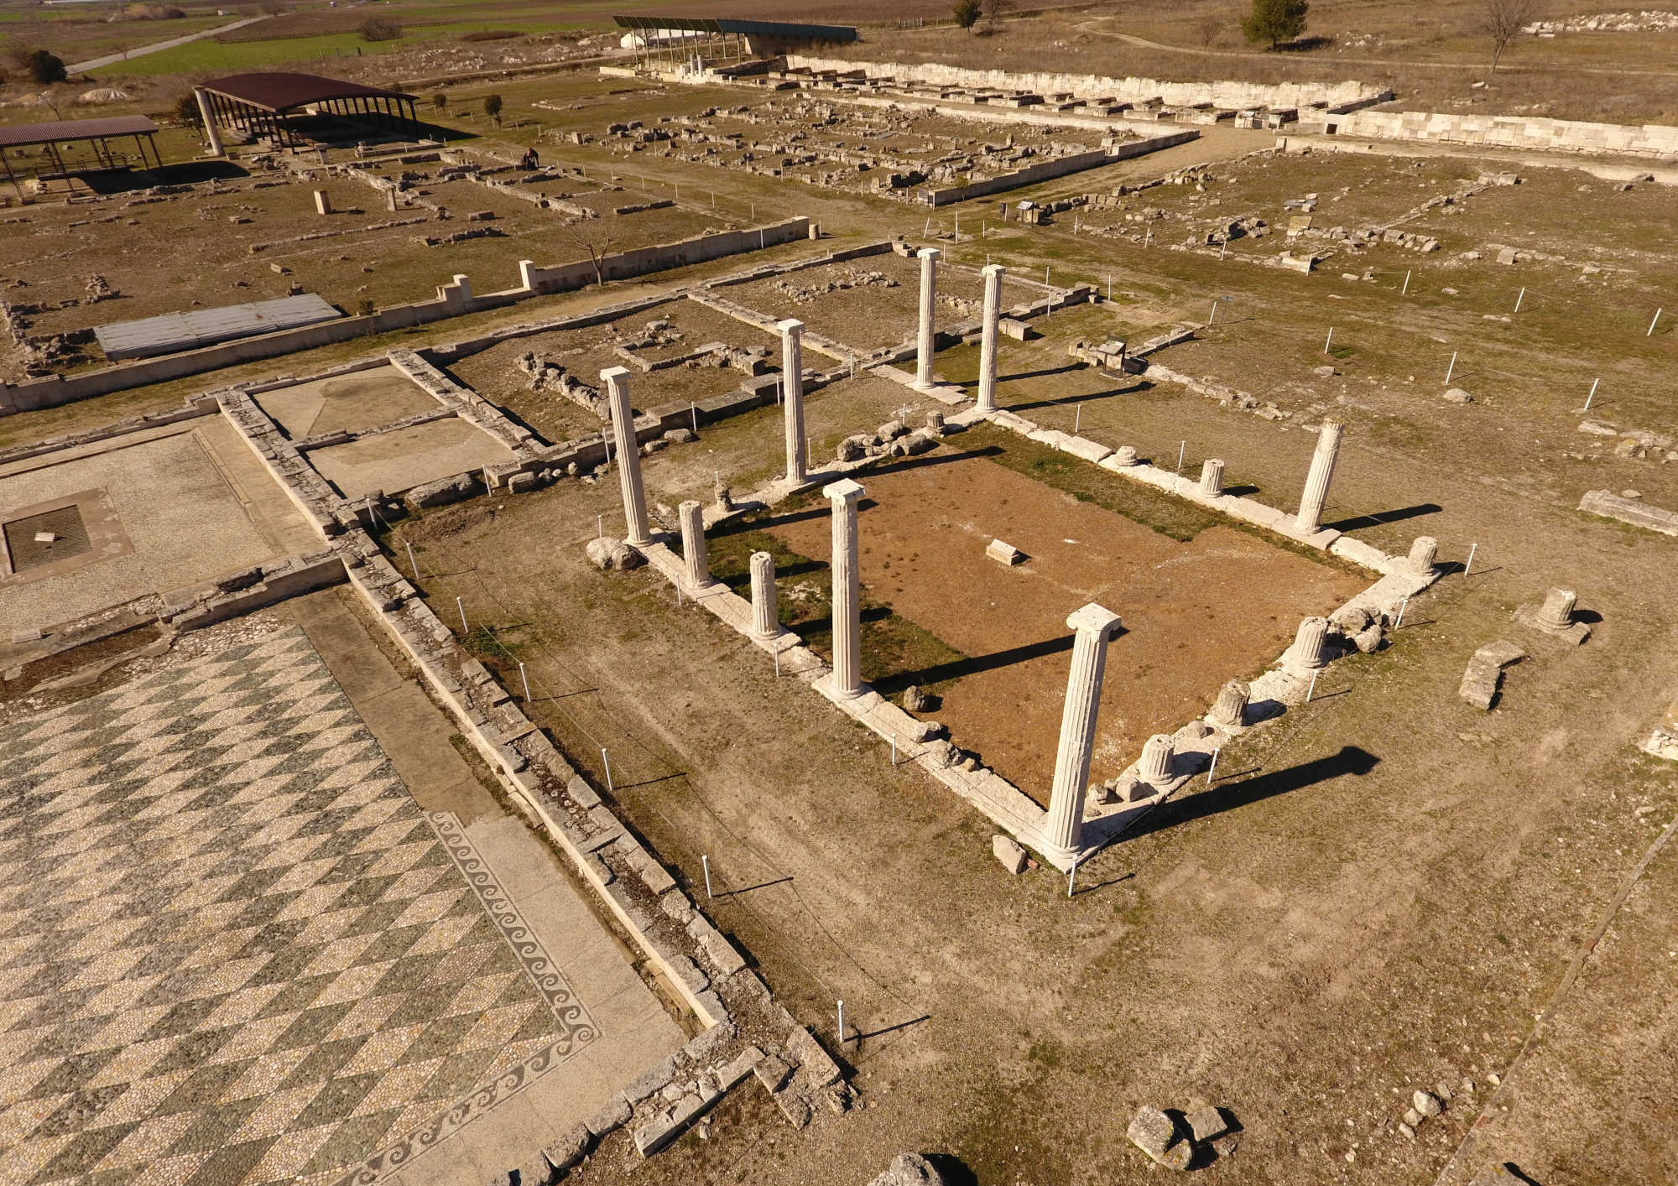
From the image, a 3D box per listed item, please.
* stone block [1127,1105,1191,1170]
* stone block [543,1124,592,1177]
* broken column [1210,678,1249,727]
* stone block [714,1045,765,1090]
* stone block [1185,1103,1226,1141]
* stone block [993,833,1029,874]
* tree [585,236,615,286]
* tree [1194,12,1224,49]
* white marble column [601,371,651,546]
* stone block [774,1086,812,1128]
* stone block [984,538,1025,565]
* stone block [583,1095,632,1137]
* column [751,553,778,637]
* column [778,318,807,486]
[{"bbox_3d":[3.672,6.295,11.105,0.500,0.280,0.680,-17,36,-22],"label":"stone block"},{"bbox_3d":[-3.319,6.915,12.038,0.520,0.230,0.290,-25,40,-32],"label":"stone block"},{"bbox_3d":[7.158,1.984,17.702,0.610,0.630,0.610,-1,33,1],"label":"broken column"},{"bbox_3d":[-1.259,6.088,12.364,0.600,0.240,0.310,-25,39,-32],"label":"stone block"},{"bbox_3d":[4.465,6.516,11.831,0.410,0.230,0.300,-11,34,-14],"label":"stone block"},{"bbox_3d":[2.680,4.113,15.247,0.370,0.290,0.600,-25,39,-32],"label":"stone block"},{"bbox_3d":[-10.810,-14.832,43.196,1.300,2.200,1.300,-2,33,0],"label":"tree"},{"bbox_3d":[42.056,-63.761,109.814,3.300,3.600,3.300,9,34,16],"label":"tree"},{"bbox_3d":[-4.841,-2.999,22.151,0.580,4.170,0.580,-25,39,-32],"label":"white marble column"},{"bbox_3d":[-0.528,6.180,11.592,0.280,0.180,0.460,-25,39,-32],"label":"stone block"},{"bbox_3d":[4.004,-0.977,23.480,0.420,0.300,0.720,-25,40,-32],"label":"stone block"},{"bbox_3d":[-2.813,6.462,11.889,0.490,0.240,0.310,-25,39,-32],"label":"stone block"},{"bbox_3d":[-1.530,0.043,20.085,0.650,1.760,0.650,-1,33,1],"label":"column"},{"bbox_3d":[-1.187,-4.962,25.773,0.580,4.440,0.580,-1,33,1],"label":"column"}]

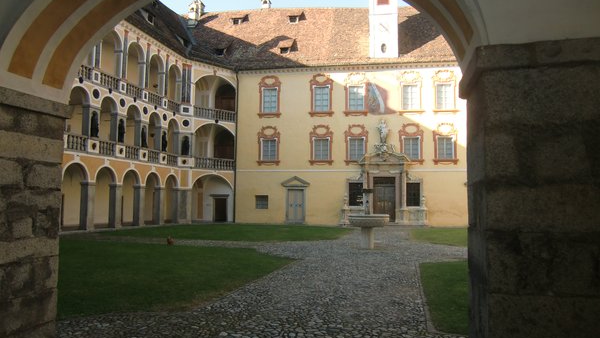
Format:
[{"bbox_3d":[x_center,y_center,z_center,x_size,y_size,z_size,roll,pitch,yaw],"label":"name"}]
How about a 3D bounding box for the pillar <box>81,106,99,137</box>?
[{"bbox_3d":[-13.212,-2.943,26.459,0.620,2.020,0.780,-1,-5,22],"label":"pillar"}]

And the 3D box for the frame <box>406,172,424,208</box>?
[{"bbox_3d":[9.277,1.746,33.780,1.540,2.678,0.300,0,-5,8],"label":"frame"}]

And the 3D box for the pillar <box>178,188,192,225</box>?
[{"bbox_3d":[-9.295,3.013,33.451,1.150,2.870,0.600,5,-6,-41],"label":"pillar"}]

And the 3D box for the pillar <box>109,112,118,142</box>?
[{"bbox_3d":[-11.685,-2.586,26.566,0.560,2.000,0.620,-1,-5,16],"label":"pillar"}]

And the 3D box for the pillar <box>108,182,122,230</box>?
[{"bbox_3d":[-11.575,2.349,26.141,0.550,2.798,0.500,-1,-5,20],"label":"pillar"}]

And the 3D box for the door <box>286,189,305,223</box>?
[{"bbox_3d":[-0.311,3.001,33.606,1.362,2.679,0.200,0,-5,7],"label":"door"}]

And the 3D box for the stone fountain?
[{"bbox_3d":[2.635,1.916,16.150,1.582,2.289,1.582,0,-5,7],"label":"stone fountain"}]

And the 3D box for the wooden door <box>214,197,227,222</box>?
[{"bbox_3d":[-6.937,3.547,36.300,1.121,2.163,0.200,0,-5,8],"label":"wooden door"}]

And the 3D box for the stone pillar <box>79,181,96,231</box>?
[{"bbox_3d":[-12.309,2.175,24.179,0.580,2.900,0.700,-1,-5,16],"label":"stone pillar"}]

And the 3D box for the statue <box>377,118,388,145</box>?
[{"bbox_3d":[7.006,-3.154,35.218,0.950,2.100,0.700,0,-5,9],"label":"statue"}]

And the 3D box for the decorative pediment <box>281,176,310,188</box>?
[{"bbox_3d":[-0.335,1.049,33.572,2.355,0.888,0.400,0,-5,7],"label":"decorative pediment"}]

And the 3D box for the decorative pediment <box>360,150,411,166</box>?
[{"bbox_3d":[6.684,-0.804,32.617,3.967,1.064,0.800,0,-5,7],"label":"decorative pediment"}]

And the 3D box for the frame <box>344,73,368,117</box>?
[{"bbox_3d":[4.589,-6.020,33.727,1.944,3.559,0.300,0,-5,7],"label":"frame"}]

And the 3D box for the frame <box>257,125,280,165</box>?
[{"bbox_3d":[-2.790,-2.075,37.135,2.130,3.520,0.300,0,-5,9],"label":"frame"}]

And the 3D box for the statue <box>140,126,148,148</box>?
[{"bbox_3d":[-11.304,-2.342,30.314,0.420,1.660,0.500,-1,-5,22],"label":"statue"}]

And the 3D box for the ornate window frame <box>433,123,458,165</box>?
[{"bbox_3d":[11.444,-1.941,32.497,1.958,3.253,0.300,0,-5,7],"label":"ornate window frame"}]

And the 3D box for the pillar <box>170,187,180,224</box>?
[{"bbox_3d":[-9.983,3.040,34.021,0.550,2.850,0.580,-1,-5,22],"label":"pillar"}]

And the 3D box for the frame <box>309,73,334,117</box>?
[{"bbox_3d":[1.841,-6.337,35.625,2.198,3.786,0.270,0,-5,8],"label":"frame"}]

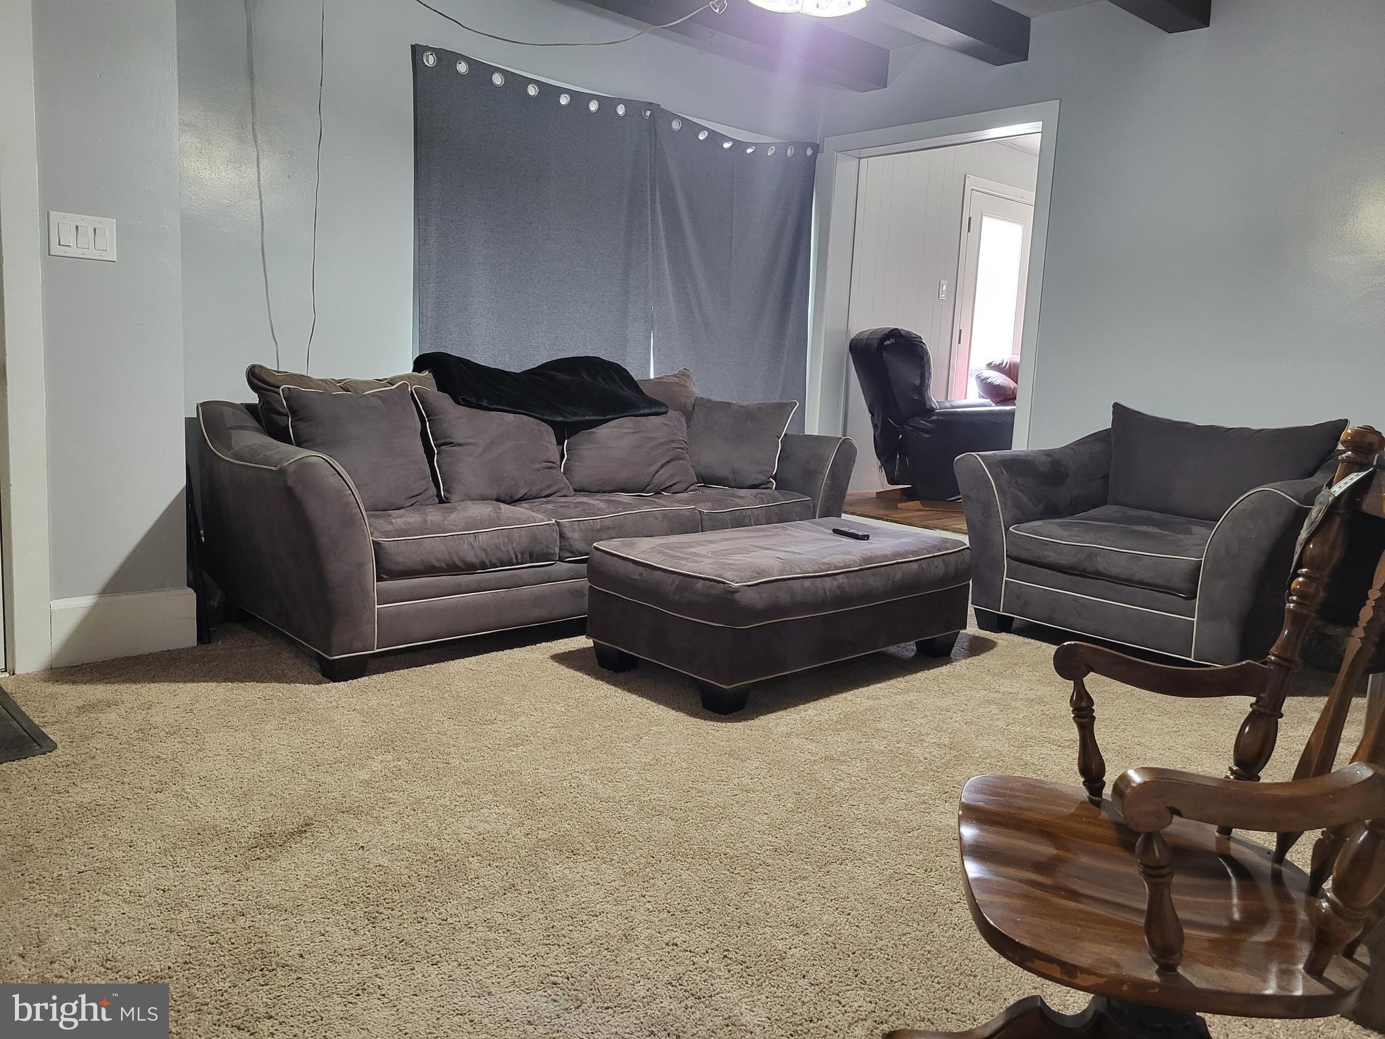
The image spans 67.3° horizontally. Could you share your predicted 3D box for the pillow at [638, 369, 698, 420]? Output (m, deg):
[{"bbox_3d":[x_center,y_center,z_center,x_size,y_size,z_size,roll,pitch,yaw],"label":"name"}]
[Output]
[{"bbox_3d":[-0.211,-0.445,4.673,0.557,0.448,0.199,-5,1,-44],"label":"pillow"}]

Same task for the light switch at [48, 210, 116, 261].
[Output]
[{"bbox_3d":[-1.759,-0.815,3.001,0.171,0.124,0.010,-5,11,-44],"label":"light switch"}]

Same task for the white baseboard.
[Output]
[{"bbox_3d":[-1.749,0.323,3.215,0.408,0.202,0.025,-5,11,-44],"label":"white baseboard"}]

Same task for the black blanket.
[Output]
[{"bbox_3d":[-0.599,-0.526,4.221,1.065,0.279,0.358,-5,11,-44],"label":"black blanket"}]

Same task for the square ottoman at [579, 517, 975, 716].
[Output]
[{"bbox_3d":[0.324,0.276,3.574,1.234,0.398,0.657,-5,11,-44],"label":"square ottoman"}]

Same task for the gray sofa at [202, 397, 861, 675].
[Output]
[{"bbox_3d":[-0.517,-0.059,4.186,2.527,0.806,0.965,-5,11,-44],"label":"gray sofa"}]

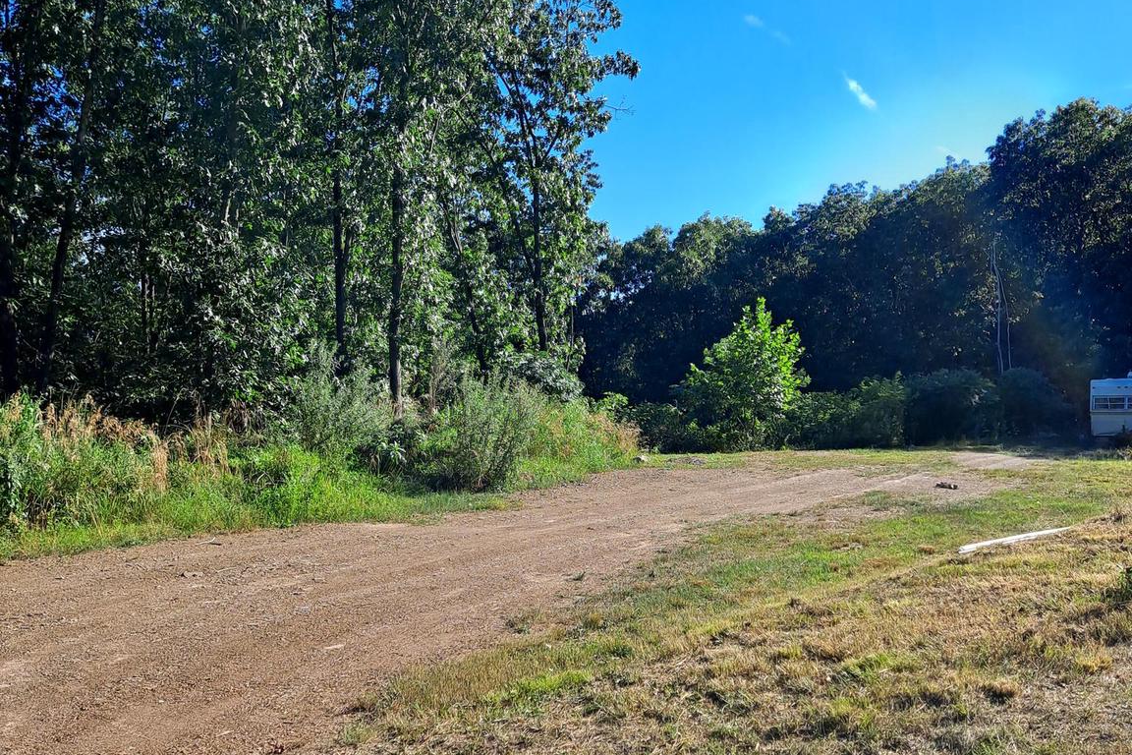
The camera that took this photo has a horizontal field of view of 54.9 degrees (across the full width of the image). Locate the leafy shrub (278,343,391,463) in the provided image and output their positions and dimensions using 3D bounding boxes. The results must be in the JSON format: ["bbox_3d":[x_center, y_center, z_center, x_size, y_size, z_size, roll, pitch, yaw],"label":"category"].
[{"bbox_3d":[-4.039,0.483,19.000,2.000,2.150,1.900,0,-1,0],"label":"leafy shrub"}]

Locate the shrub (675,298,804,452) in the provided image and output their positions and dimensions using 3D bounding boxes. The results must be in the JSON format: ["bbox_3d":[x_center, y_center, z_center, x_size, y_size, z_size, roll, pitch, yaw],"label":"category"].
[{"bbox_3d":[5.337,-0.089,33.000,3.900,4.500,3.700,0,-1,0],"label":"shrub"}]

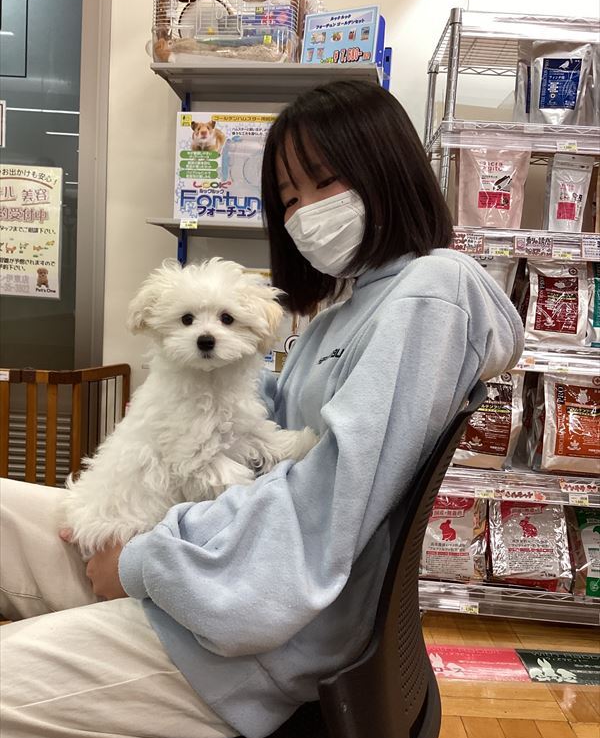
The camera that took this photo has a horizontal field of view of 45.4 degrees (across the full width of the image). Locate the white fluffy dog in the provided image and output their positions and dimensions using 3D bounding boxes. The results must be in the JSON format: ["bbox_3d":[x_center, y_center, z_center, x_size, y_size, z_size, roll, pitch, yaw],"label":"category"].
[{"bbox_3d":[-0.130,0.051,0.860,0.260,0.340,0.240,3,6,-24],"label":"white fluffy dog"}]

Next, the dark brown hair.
[{"bbox_3d":[0.071,-0.214,0.890,0.230,0.285,0.210,-10,8,-41],"label":"dark brown hair"}]

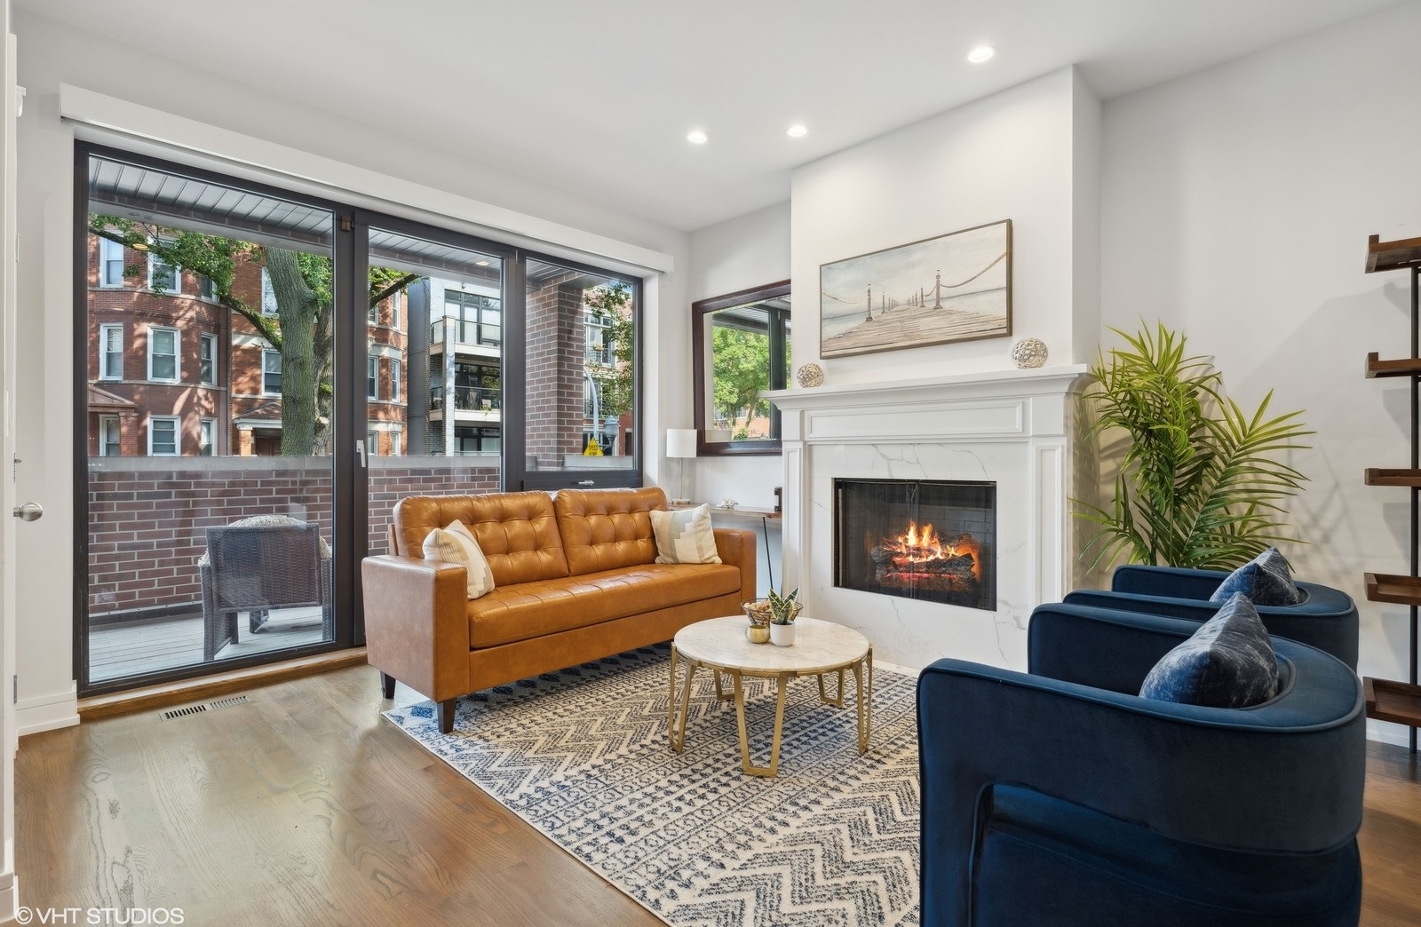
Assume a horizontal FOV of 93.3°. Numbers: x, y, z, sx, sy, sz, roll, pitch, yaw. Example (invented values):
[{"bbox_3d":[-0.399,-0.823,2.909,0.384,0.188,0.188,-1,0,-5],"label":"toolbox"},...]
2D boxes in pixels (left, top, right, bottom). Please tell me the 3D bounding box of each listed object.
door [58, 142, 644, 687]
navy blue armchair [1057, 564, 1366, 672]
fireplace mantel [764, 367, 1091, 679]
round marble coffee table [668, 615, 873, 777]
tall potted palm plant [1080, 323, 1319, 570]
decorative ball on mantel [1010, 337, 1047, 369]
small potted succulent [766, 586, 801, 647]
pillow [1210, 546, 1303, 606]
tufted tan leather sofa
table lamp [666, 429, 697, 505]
[{"bbox_3d":[-1.646,-0.208,4.051,0.100,2.414,3.183,0,0,44],"label":"door"},{"bbox_3d":[1.398,0.718,1.894,0.610,0.730,0.720,0,0,44],"label":"navy blue armchair"},{"bbox_3d":[1.016,0.328,3.525,1.785,1.500,0.207,0,0,44],"label":"fireplace mantel"},{"bbox_3d":[0.235,0.897,2.720,0.810,0.367,0.810,0,0,0],"label":"round marble coffee table"},{"bbox_3d":[1.907,0.251,2.673,0.860,1.660,0.860,0,0,44],"label":"tall potted palm plant"},{"bbox_3d":[1.460,-0.496,3.079,0.150,0.150,0.150,0,0,0],"label":"decorative ball on mantel"},{"bbox_3d":[0.284,0.601,2.664,0.126,0.225,0.126,0,0,0],"label":"small potted succulent"},{"bbox_3d":[1.485,0.479,1.825,0.180,0.450,0.460,18,12,42],"label":"pillow"},{"bbox_3d":[-0.685,0.614,3.628,0.828,0.927,1.962,0,0,44],"label":"tufted tan leather sofa"},{"bbox_3d":[-0.209,0.023,4.922,0.218,0.557,0.218,0,0,0],"label":"table lamp"}]

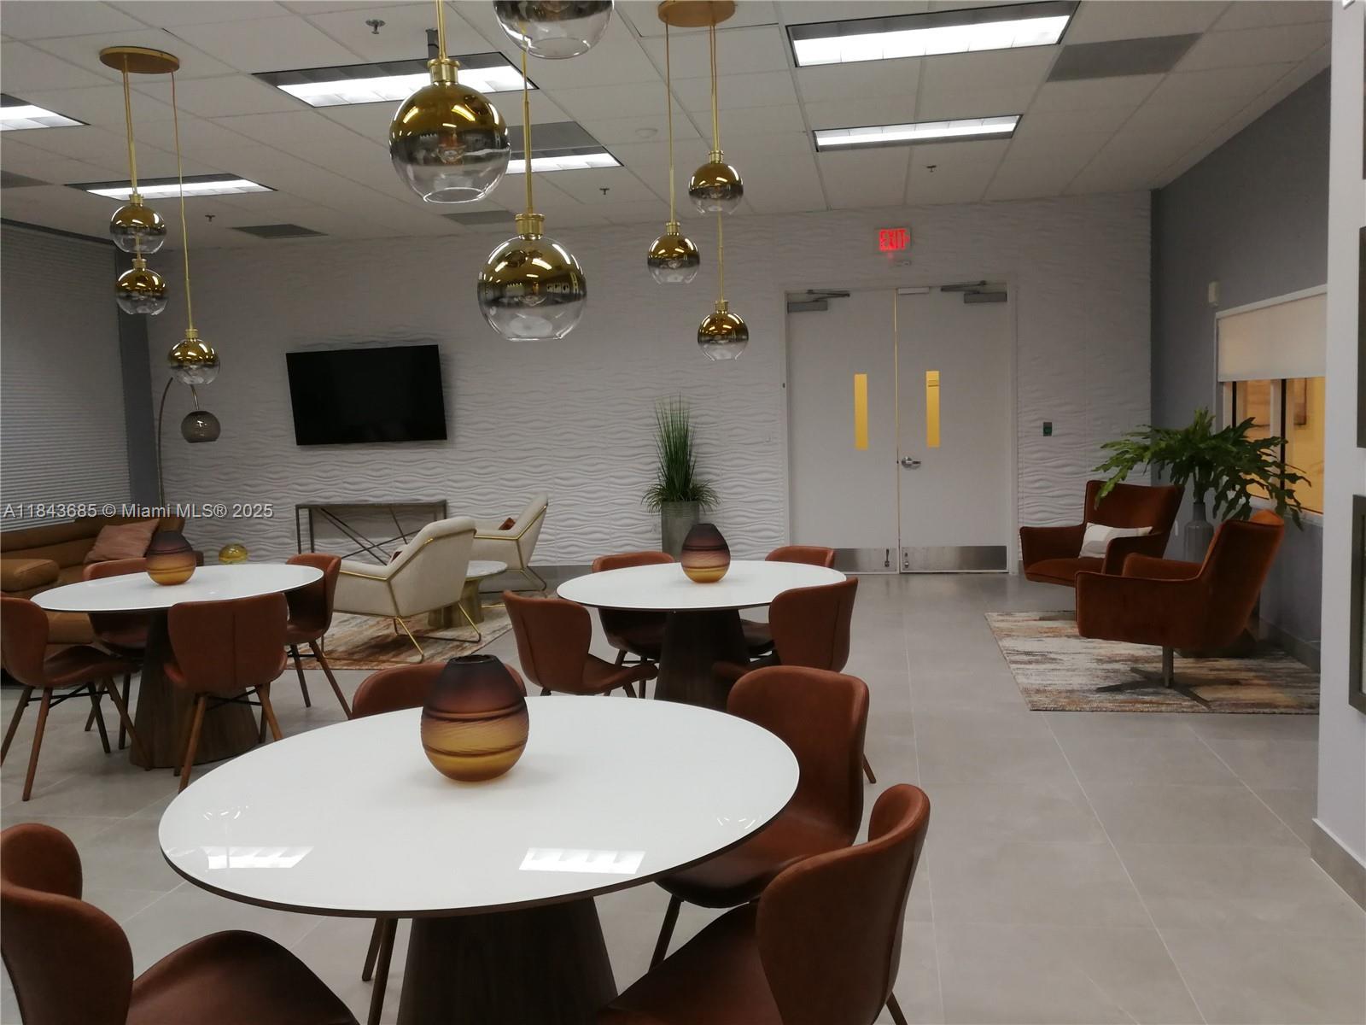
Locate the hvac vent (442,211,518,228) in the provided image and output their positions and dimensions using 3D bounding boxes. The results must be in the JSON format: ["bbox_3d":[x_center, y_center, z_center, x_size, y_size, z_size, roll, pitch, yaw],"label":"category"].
[{"bbox_3d":[-1.656,-2.457,8.886,0.590,0.030,0.590,-1,6,11],"label":"hvac vent"}]

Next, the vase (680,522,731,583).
[{"bbox_3d":[0.092,0.163,4.465,0.205,0.245,0.205,-1,6,11],"label":"vase"}]

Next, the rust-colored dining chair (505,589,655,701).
[{"bbox_3d":[-0.344,0.686,3.985,0.480,0.800,0.540,3,7,42],"label":"rust-colored dining chair"}]

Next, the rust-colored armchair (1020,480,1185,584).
[{"bbox_3d":[2.798,0.263,7.163,0.770,0.870,0.770,-5,6,-30],"label":"rust-colored armchair"}]

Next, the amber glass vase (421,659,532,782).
[{"bbox_3d":[-0.410,0.396,2.099,0.212,0.235,0.212,-2,5,0],"label":"amber glass vase"}]

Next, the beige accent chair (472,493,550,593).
[{"bbox_3d":[-1.471,0.294,8.639,0.790,0.830,0.710,-2,5,-5],"label":"beige accent chair"}]

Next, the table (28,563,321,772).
[{"bbox_3d":[-2.242,0.705,4.858,1.180,0.760,1.180,-2,5,0],"label":"table"}]

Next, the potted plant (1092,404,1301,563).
[{"bbox_3d":[2.885,-0.126,6.016,1.050,0.930,0.950,-1,6,11],"label":"potted plant"}]

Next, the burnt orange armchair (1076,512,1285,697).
[{"bbox_3d":[2.497,0.435,5.306,0.840,0.870,0.750,2,7,36],"label":"burnt orange armchair"}]

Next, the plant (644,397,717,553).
[{"bbox_3d":[-0.022,-0.192,9.281,0.630,1.580,0.600,-1,5,11],"label":"plant"}]

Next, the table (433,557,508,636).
[{"bbox_3d":[-1.650,0.608,7.703,0.780,0.390,0.780,-2,5,0],"label":"table"}]

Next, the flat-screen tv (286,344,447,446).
[{"bbox_3d":[-2.905,-1.064,9.777,1.475,0.845,0.060,-1,14,11],"label":"flat-screen tv"}]

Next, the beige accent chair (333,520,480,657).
[{"bbox_3d":[-1.776,0.467,6.781,0.810,0.800,0.700,1,6,24],"label":"beige accent chair"}]

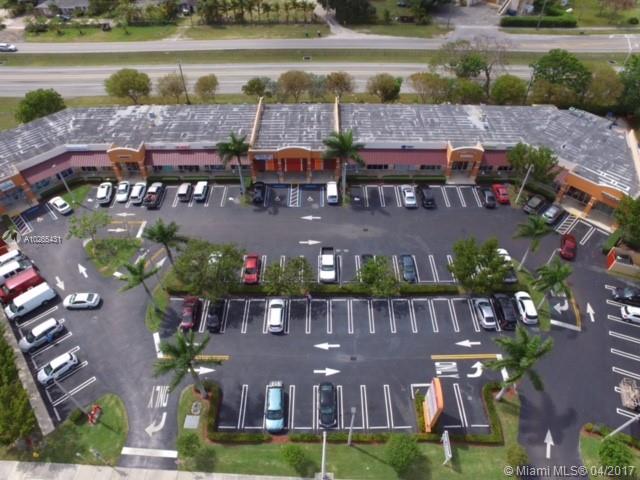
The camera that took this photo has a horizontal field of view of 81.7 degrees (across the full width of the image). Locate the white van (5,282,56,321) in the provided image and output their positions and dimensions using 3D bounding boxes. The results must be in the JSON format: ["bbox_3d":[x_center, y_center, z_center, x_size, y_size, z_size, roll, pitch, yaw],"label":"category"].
[{"bbox_3d":[-39.775,8.493,50.950,5.600,2.100,2.000,-32,55,-25],"label":"white van"}]

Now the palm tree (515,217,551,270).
[{"bbox_3d":[28.608,1.376,51.911,5.100,9.200,5.100,0,48,0],"label":"palm tree"}]

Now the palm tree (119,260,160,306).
[{"bbox_3d":[-22.586,6.407,47.864,4.600,6.800,4.600,0,50,0],"label":"palm tree"}]

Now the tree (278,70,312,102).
[{"bbox_3d":[-5.538,-35.429,86.410,7.400,7.300,7.400,0,48,0],"label":"tree"}]

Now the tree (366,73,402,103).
[{"bbox_3d":[14.135,-33.682,81.676,7.200,6.200,6.500,0,50,0],"label":"tree"}]

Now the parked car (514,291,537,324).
[{"bbox_3d":[27.872,9.134,50.065,1.840,1.620,4.500,2,48,2],"label":"parked car"}]

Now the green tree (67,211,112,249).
[{"bbox_3d":[-34.875,-1.432,56.961,5.400,6.300,5.400,0,48,0],"label":"green tree"}]

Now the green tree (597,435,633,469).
[{"bbox_3d":[29.678,21.443,37.141,3.200,3.500,3.200,0,50,0],"label":"green tree"}]

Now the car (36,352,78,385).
[{"bbox_3d":[-31.725,15.551,44.886,4.550,1.620,1.840,-32,56,-25],"label":"car"}]

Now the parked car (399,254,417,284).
[{"bbox_3d":[12.685,4.099,53.183,1.800,1.480,4.500,0,50,0],"label":"parked car"}]

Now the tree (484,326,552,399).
[{"bbox_3d":[19.184,14.471,38.815,6.100,11.400,6.100,0,48,0],"label":"tree"}]

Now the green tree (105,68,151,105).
[{"bbox_3d":[-45.000,-34.980,87.579,9.600,8.200,9.200,0,46,0],"label":"green tree"}]

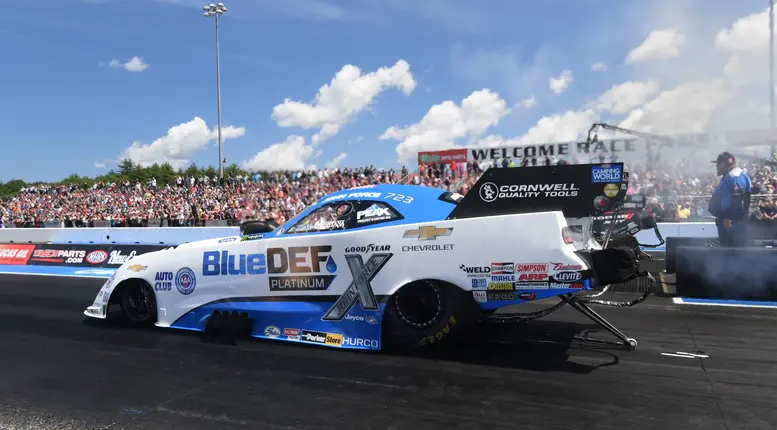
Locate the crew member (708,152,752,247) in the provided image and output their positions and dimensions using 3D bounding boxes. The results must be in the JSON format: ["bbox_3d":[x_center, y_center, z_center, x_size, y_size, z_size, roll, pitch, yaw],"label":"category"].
[{"bbox_3d":[4.386,0.118,7.183,0.440,1.820,0.560,-1,1,29],"label":"crew member"}]

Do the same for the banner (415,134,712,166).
[{"bbox_3d":[13.281,-5.149,45.240,23.198,1.200,0.100,-1,1,23],"label":"banner"}]

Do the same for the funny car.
[{"bbox_3d":[-0.599,0.393,6.128,6.000,1.550,1.980,-1,1,23],"label":"funny car"}]

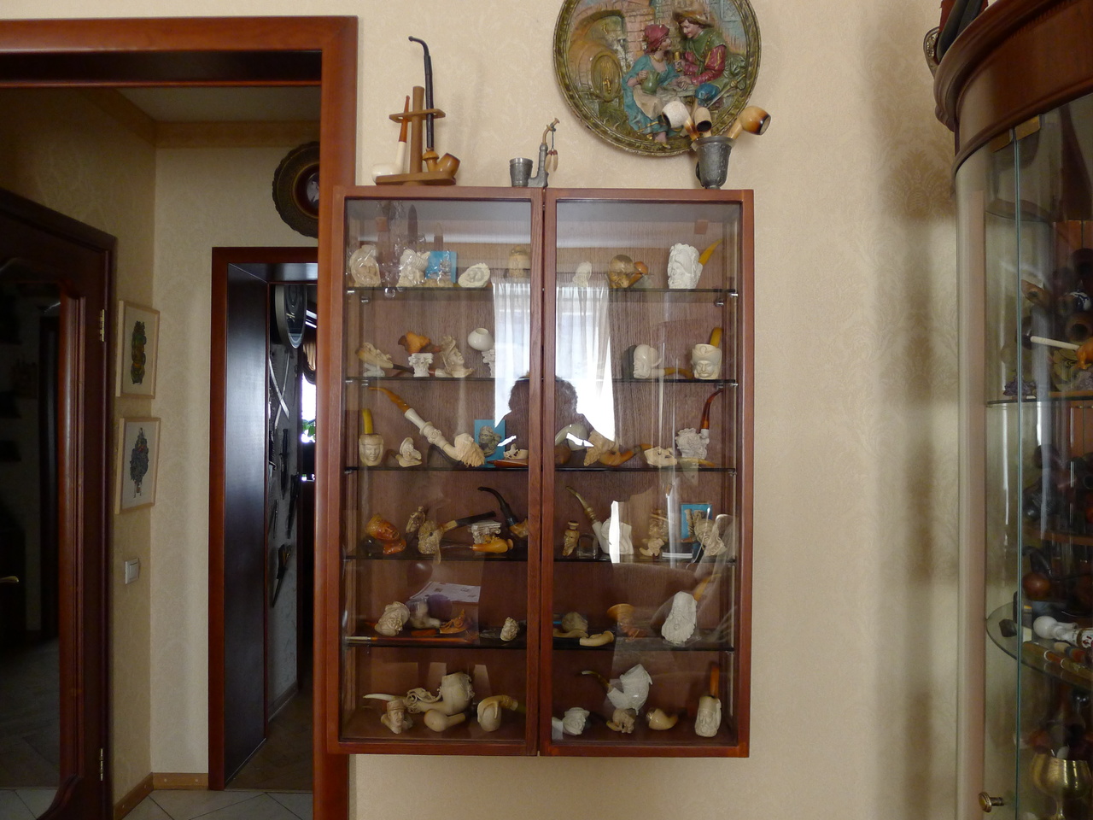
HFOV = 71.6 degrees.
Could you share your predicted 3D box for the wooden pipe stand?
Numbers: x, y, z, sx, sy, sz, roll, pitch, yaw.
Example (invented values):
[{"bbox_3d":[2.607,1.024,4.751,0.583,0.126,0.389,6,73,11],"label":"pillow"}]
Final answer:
[{"bbox_3d":[-0.194,-0.400,1.123,0.118,0.158,0.050,0,0,16],"label":"wooden pipe stand"}]

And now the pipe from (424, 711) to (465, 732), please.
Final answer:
[{"bbox_3d":[-0.160,0.492,1.200,0.063,0.030,0.035,1,0,-18],"label":"pipe"}]

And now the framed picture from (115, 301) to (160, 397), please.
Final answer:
[{"bbox_3d":[-1.522,-0.217,2.810,0.022,0.340,0.240,1,0,0],"label":"framed picture"}]

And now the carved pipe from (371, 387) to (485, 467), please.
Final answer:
[{"bbox_3d":[-0.190,0.027,1.215,0.180,0.125,0.045,0,0,6],"label":"carved pipe"}]

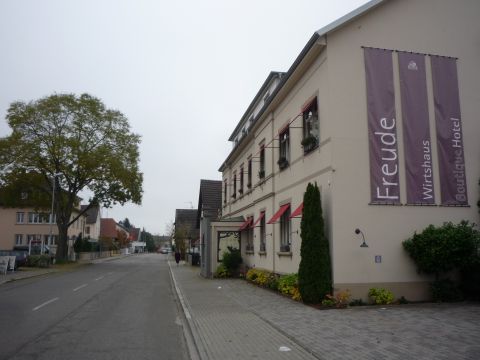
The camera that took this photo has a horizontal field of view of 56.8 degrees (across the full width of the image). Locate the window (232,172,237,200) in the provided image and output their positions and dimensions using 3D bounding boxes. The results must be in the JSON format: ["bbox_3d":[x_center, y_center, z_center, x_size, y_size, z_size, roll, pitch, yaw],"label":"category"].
[{"bbox_3d":[-0.321,0.464,31.260,0.200,1.800,1.050,1,-9,-10],"label":"window"}]

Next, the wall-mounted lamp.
[{"bbox_3d":[3.767,1.792,13.648,0.250,0.540,0.560,2,-9,-13],"label":"wall-mounted lamp"}]

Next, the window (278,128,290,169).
[{"bbox_3d":[1.881,-1.305,18.558,0.200,1.780,1.520,1,-9,-10],"label":"window"}]

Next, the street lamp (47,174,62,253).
[{"bbox_3d":[-16.221,3.455,39.244,0.950,8.050,0.300,1,-9,-10],"label":"street lamp"}]

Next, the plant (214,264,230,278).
[{"bbox_3d":[-0.895,4.681,22.700,0.750,0.700,0.800,1,-9,-10],"label":"plant"}]

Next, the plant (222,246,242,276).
[{"bbox_3d":[-0.454,4.955,26.878,1.200,1.800,1.200,2,-9,-10],"label":"plant"}]

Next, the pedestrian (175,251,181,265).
[{"bbox_3d":[-5.897,7.364,42.000,0.550,1.620,0.380,1,-9,-10],"label":"pedestrian"}]

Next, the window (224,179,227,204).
[{"bbox_3d":[-1.111,1.040,35.822,0.200,1.800,1.050,1,-9,-10],"label":"window"}]

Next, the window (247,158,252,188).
[{"bbox_3d":[0.664,-0.352,27.049,0.200,1.780,1.100,2,-9,-10],"label":"window"}]

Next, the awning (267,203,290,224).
[{"bbox_3d":[1.526,1.392,18.165,0.700,0.820,1.620,1,-9,-10],"label":"awning"}]

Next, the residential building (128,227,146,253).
[{"bbox_3d":[-30.624,16.916,122.448,8.500,7.400,10.000,0,-9,0],"label":"residential building"}]

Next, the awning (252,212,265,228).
[{"bbox_3d":[0.921,2.100,23.186,0.620,0.820,1.150,2,-9,-10],"label":"awning"}]

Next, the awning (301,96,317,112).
[{"bbox_3d":[2.263,-2.436,16.026,0.650,0.780,1.500,2,-9,-10],"label":"awning"}]

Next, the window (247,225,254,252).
[{"bbox_3d":[0.603,3.220,25.415,0.200,1.750,1.650,1,-9,-10],"label":"window"}]

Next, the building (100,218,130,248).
[{"bbox_3d":[-30.368,12.390,96.497,11.000,8.400,11.000,0,-9,0],"label":"building"}]

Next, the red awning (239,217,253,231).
[{"bbox_3d":[0.338,2.615,26.547,0.620,0.800,1.950,2,-9,-10],"label":"red awning"}]

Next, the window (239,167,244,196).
[{"bbox_3d":[0.191,0.069,29.777,0.200,1.780,1.080,2,-9,-10],"label":"window"}]

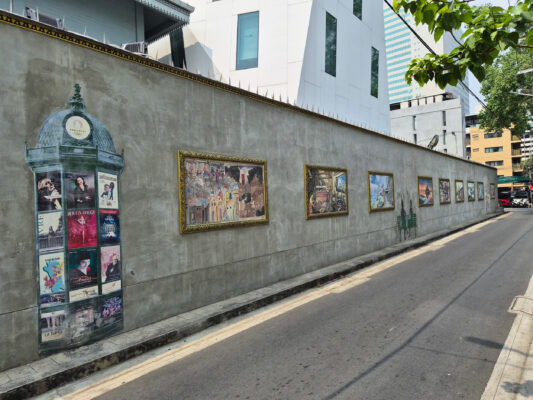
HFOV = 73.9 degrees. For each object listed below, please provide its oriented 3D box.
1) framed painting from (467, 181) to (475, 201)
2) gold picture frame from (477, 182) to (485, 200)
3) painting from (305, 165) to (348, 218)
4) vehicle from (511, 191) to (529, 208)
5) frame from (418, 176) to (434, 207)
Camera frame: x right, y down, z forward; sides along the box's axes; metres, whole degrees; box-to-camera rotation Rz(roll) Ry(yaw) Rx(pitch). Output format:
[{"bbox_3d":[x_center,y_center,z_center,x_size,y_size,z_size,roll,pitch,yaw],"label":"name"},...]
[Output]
[{"bbox_3d":[12.144,-0.486,20.970,0.070,1.178,1.969,-2,0,41],"label":"framed painting"},{"bbox_3d":[14.044,-0.542,23.180,0.070,1.178,1.969,-2,0,41],"label":"gold picture frame"},{"bbox_3d":[1.451,-0.175,8.237,0.070,1.178,1.969,-2,0,39],"label":"painting"},{"bbox_3d":[29.959,-0.084,41.754,1.820,1.870,4.600,-2,0,41],"label":"vehicle"},{"bbox_3d":[6.400,-0.317,14.194,0.070,1.178,1.969,-2,0,40],"label":"frame"}]

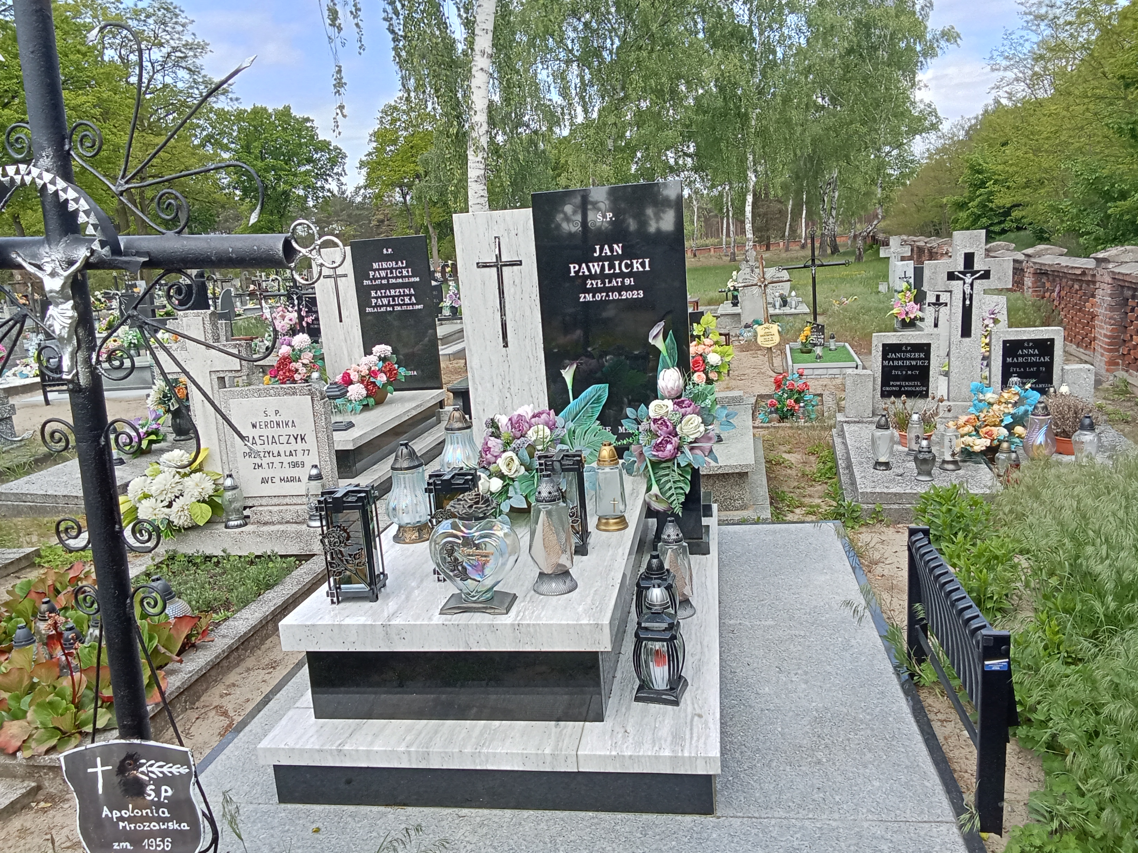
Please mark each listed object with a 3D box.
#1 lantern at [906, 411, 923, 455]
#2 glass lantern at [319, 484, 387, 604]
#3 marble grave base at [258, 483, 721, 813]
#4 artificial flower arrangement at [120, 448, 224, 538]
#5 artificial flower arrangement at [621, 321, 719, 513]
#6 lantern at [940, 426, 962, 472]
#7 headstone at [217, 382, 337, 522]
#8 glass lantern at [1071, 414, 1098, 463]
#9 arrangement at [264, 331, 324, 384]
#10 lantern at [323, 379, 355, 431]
[{"bbox_3d":[1.865,0.034,4.808,0.080,0.232,0.080,-1,11,17],"label":"lantern"},{"bbox_3d":[-0.570,0.309,2.355,0.135,0.288,0.135,-4,11,3],"label":"glass lantern"},{"bbox_3d":[-0.060,0.512,3.043,1.120,0.441,2.007,-2,11,10],"label":"marble grave base"},{"bbox_3d":[-2.090,0.350,4.694,0.480,0.440,0.320,-4,11,5],"label":"artificial flower arrangement"},{"bbox_3d":[0.413,-0.037,3.541,0.410,0.740,0.320,-2,11,10],"label":"artificial flower arrangement"},{"bbox_3d":[2.034,0.111,4.728,0.112,0.225,0.112,-3,11,10],"label":"lantern"},{"bbox_3d":[-1.422,0.138,4.393,0.510,0.680,0.130,-3,11,9],"label":"headstone"},{"bbox_3d":[2.682,0.067,4.597,0.138,0.265,0.138,-1,11,17],"label":"glass lantern"},{"bbox_3d":[-2.062,-0.458,6.675,0.420,0.460,0.340,-3,11,10],"label":"arrangement"},{"bbox_3d":[-1.522,-0.143,5.871,0.185,0.310,0.185,-3,11,10],"label":"lantern"}]

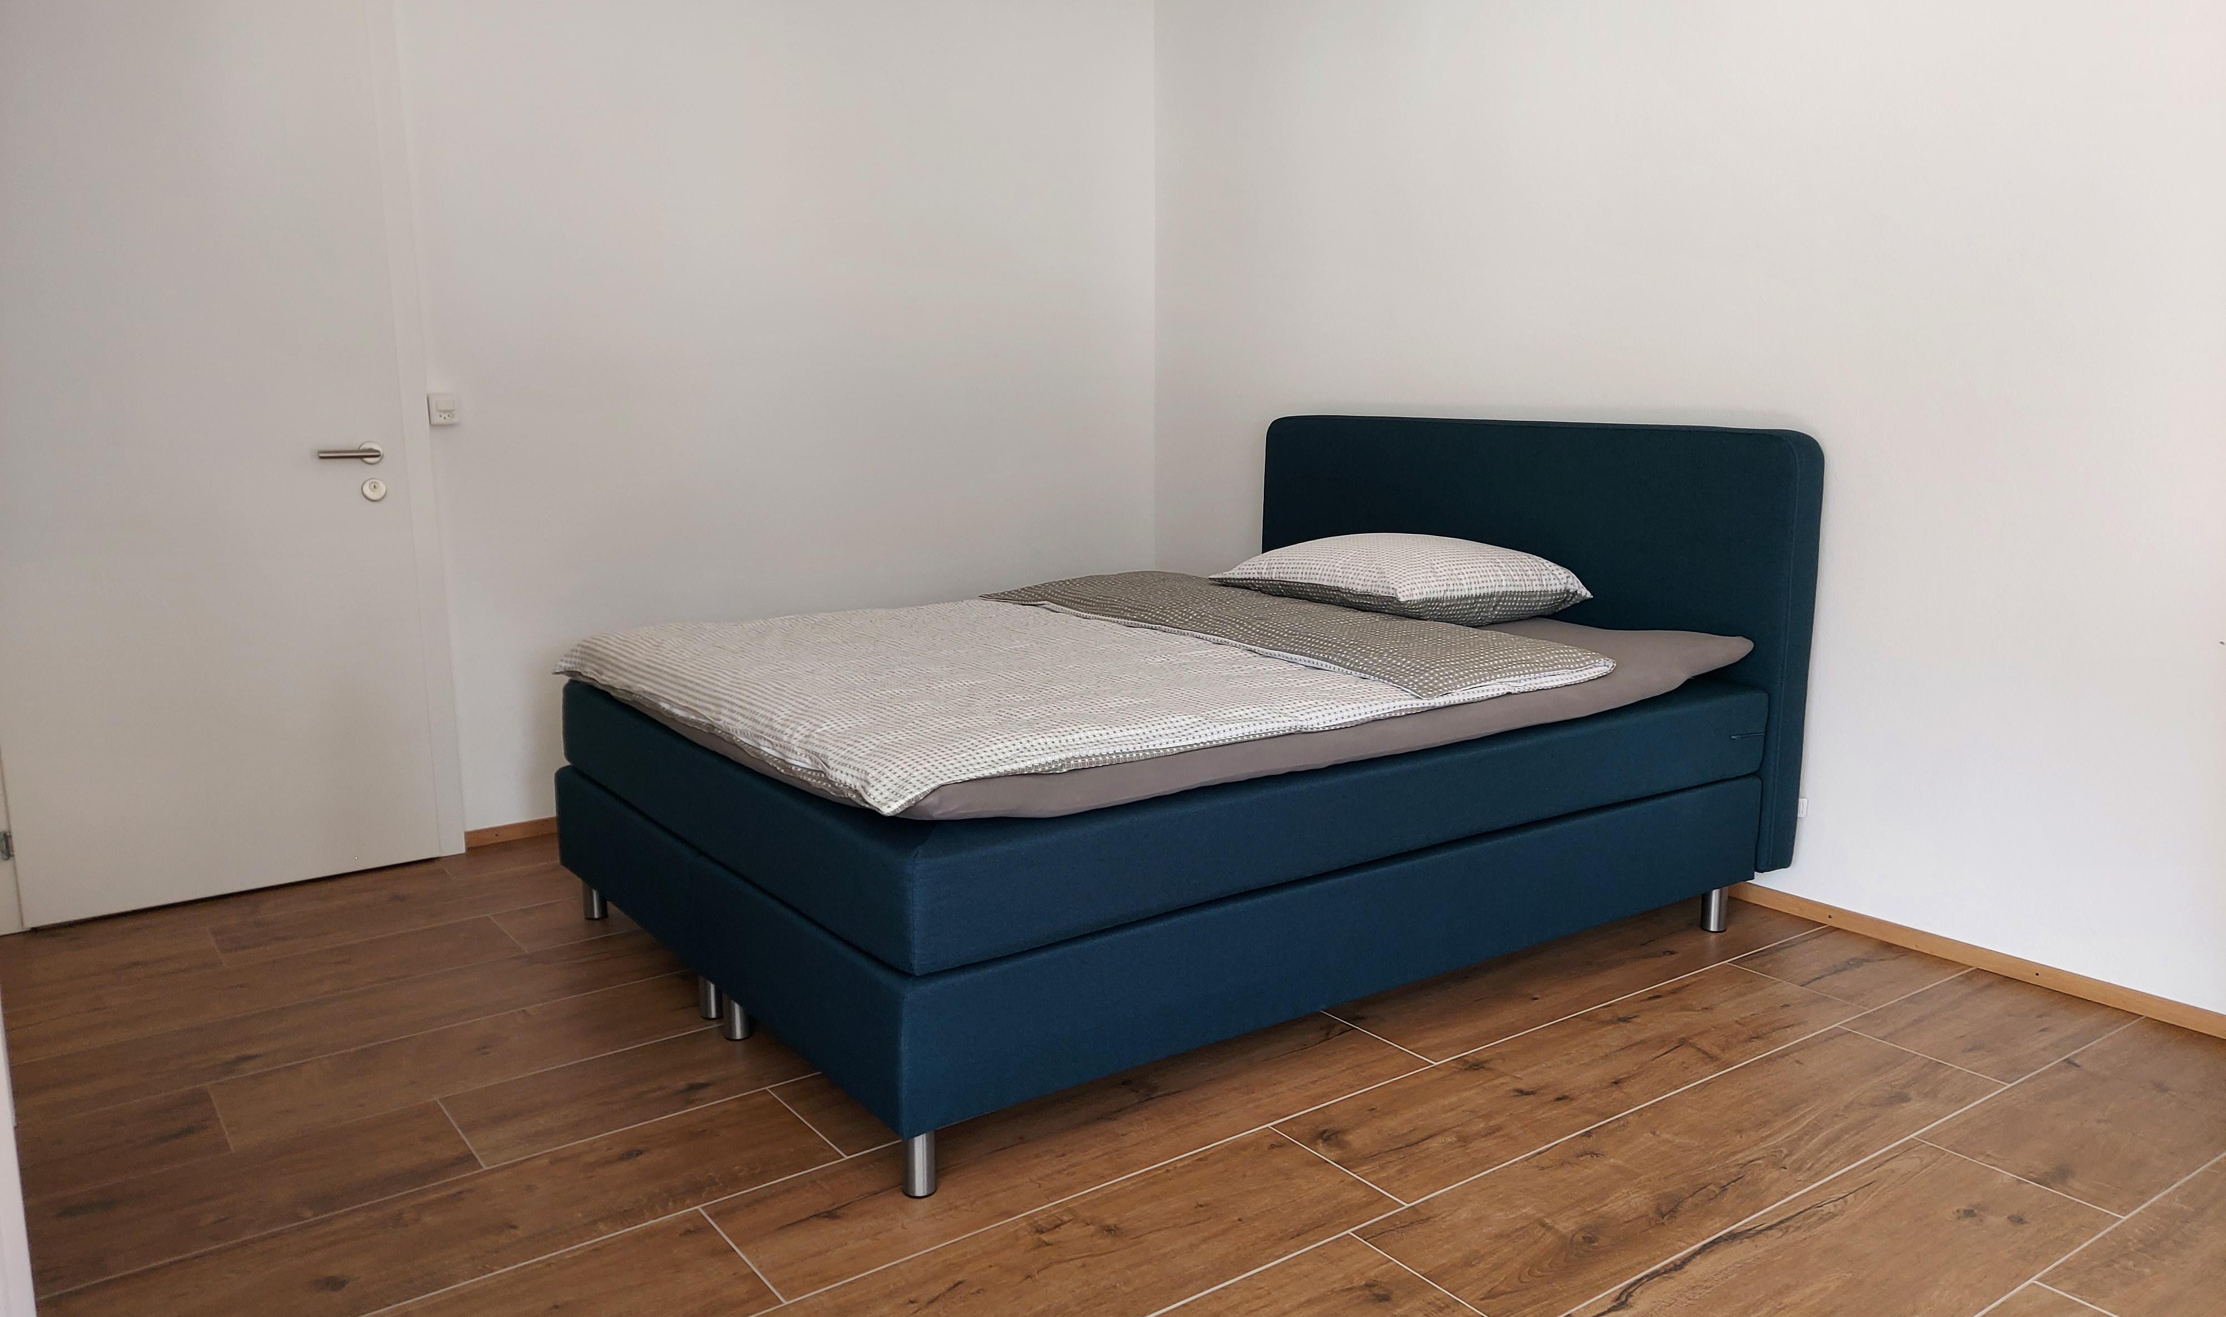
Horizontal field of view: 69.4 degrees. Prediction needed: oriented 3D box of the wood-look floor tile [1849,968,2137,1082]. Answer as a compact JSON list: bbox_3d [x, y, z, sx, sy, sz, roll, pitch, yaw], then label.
[{"bbox_3d":[1.587,0.660,2.904,0.469,0.010,0.301,-8,12,-34],"label":"wood-look floor tile"}]

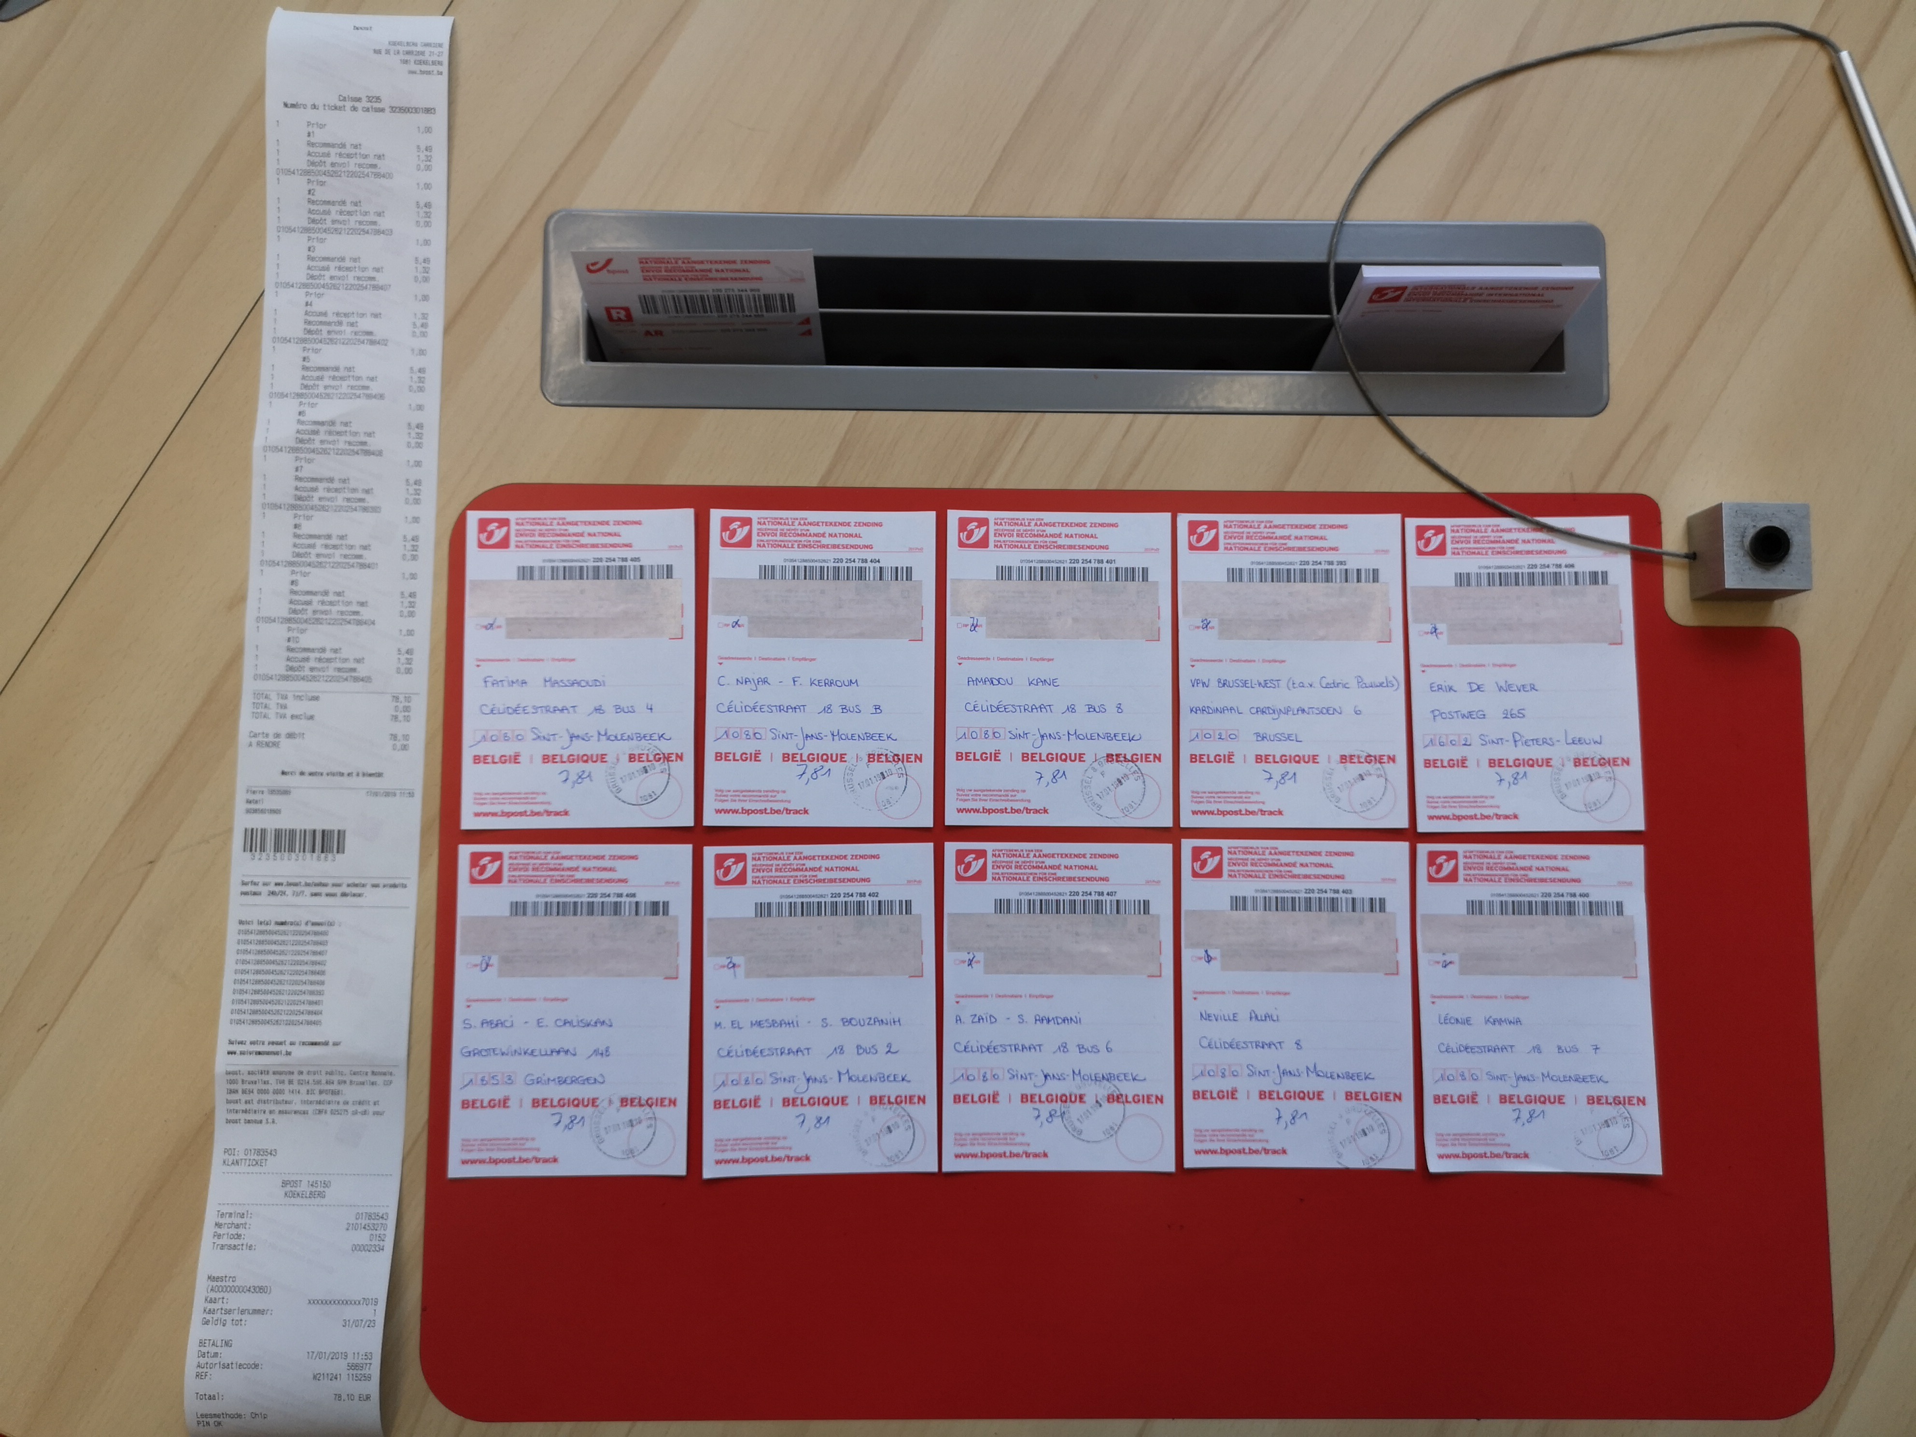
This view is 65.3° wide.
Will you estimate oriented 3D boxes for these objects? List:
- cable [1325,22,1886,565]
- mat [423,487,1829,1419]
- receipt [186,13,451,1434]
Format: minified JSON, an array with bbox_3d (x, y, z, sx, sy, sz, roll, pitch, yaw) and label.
[{"bbox_3d":[0.309,-0.205,0.709,0.262,0.019,0.262,0,85,-1],"label":"cable"},{"bbox_3d":[0.079,0.102,0.683,0.629,0.003,0.419,0,85,-1],"label":"mat"},{"bbox_3d":[-0.286,-0.001,0.678,0.087,0.020,0.670,1,85,-1],"label":"receipt"}]

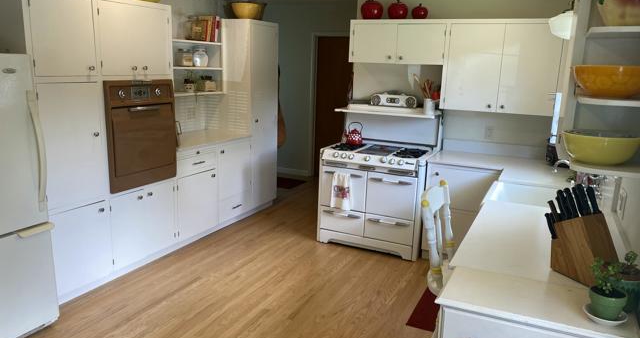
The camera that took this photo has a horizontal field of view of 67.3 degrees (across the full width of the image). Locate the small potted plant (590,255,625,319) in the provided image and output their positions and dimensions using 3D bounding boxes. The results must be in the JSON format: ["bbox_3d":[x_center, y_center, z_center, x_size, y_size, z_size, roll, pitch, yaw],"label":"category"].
[{"bbox_3d":[0.922,0.372,1.535,0.115,0.180,0.115,8,13,25],"label":"small potted plant"}]

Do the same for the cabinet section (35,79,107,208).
[{"bbox_3d":[-1.659,-0.155,3.237,0.025,0.855,0.445,8,13,25],"label":"cabinet section"}]

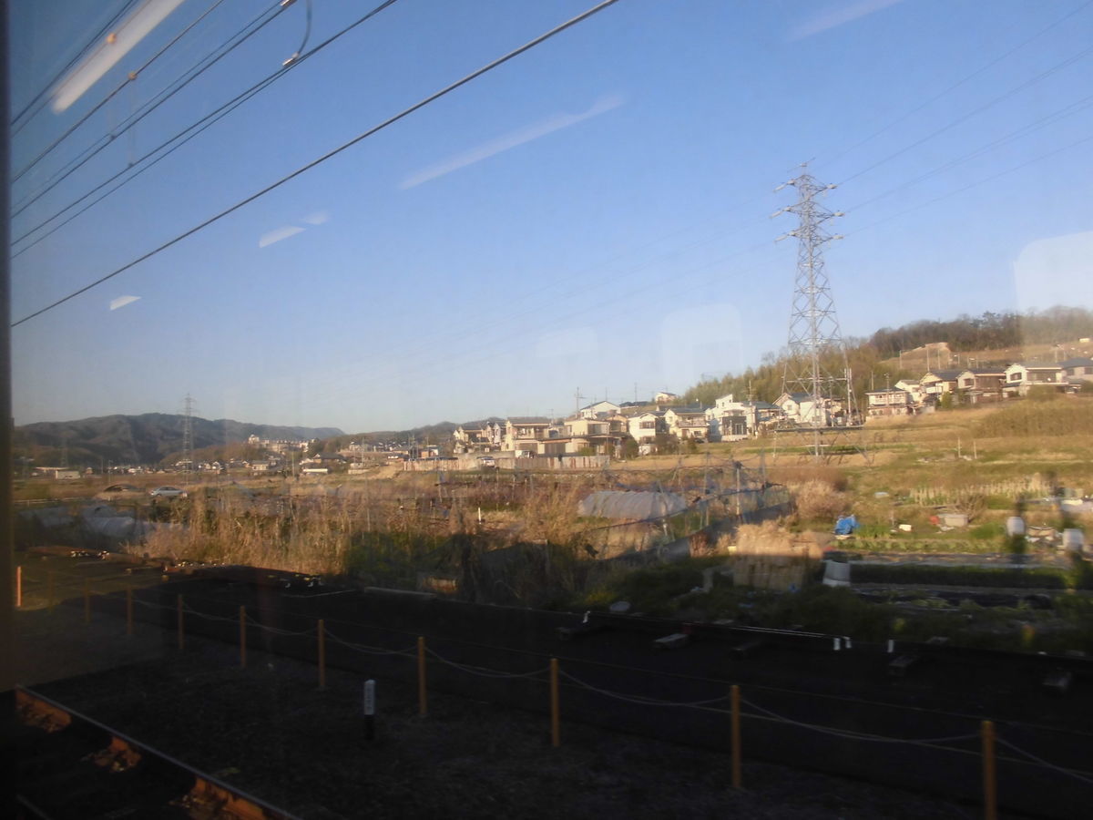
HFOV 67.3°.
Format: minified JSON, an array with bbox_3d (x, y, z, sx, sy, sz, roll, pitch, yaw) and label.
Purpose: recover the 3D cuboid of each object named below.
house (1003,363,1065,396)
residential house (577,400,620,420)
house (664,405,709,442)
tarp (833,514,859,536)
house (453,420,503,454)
[{"bbox_3d":[101.963,-6.144,171.805,8.900,7.000,6.900,-1,-3,-9],"label":"house"},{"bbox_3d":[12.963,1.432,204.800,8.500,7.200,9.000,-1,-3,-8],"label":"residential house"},{"bbox_3d":[31.435,3.070,185.000,8.300,7.444,6.800,-1,-4,-15],"label":"house"},{"bbox_3d":[12.028,4.632,33.000,0.950,0.820,0.850,-3,-3,15],"label":"tarp"},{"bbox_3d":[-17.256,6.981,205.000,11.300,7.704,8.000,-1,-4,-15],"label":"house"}]

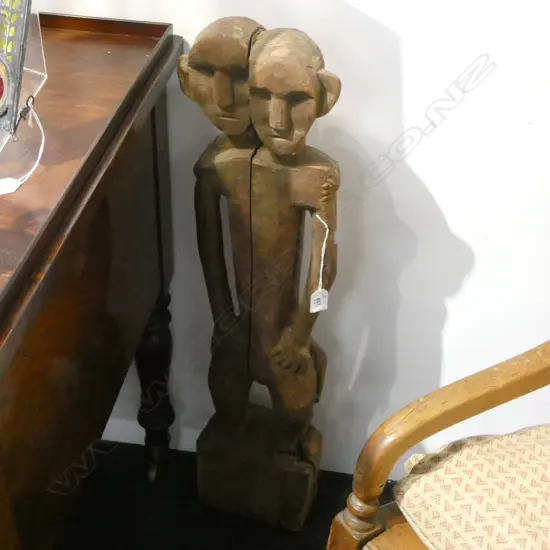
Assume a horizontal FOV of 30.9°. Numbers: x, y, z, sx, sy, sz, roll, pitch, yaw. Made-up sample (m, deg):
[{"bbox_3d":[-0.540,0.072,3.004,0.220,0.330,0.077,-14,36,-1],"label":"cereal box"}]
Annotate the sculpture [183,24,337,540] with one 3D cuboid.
[{"bbox_3d":[-0.017,0.026,1.446,0.195,0.820,0.143,9,34,10],"label":"sculpture"}]

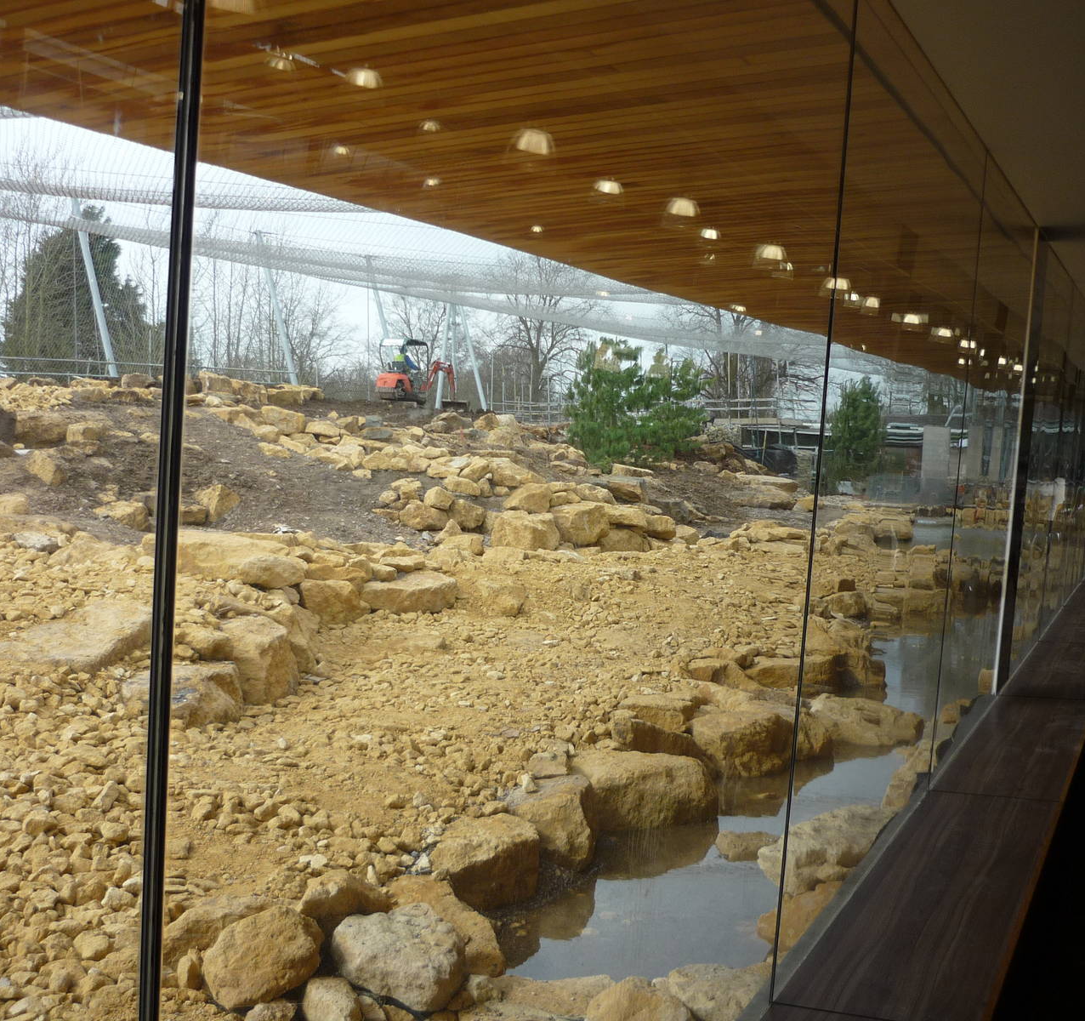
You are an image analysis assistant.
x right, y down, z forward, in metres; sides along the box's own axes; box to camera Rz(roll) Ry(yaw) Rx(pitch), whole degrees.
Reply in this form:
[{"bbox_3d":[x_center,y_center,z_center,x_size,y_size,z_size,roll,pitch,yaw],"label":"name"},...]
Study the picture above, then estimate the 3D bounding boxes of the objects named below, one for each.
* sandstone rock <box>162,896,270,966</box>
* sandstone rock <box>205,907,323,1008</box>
[{"bbox_3d":[-1.015,1.329,4.080,0.380,0.200,0.270,3,5,-13],"label":"sandstone rock"},{"bbox_3d":[-0.831,1.327,3.850,0.340,0.260,0.280,3,4,-11],"label":"sandstone rock"}]

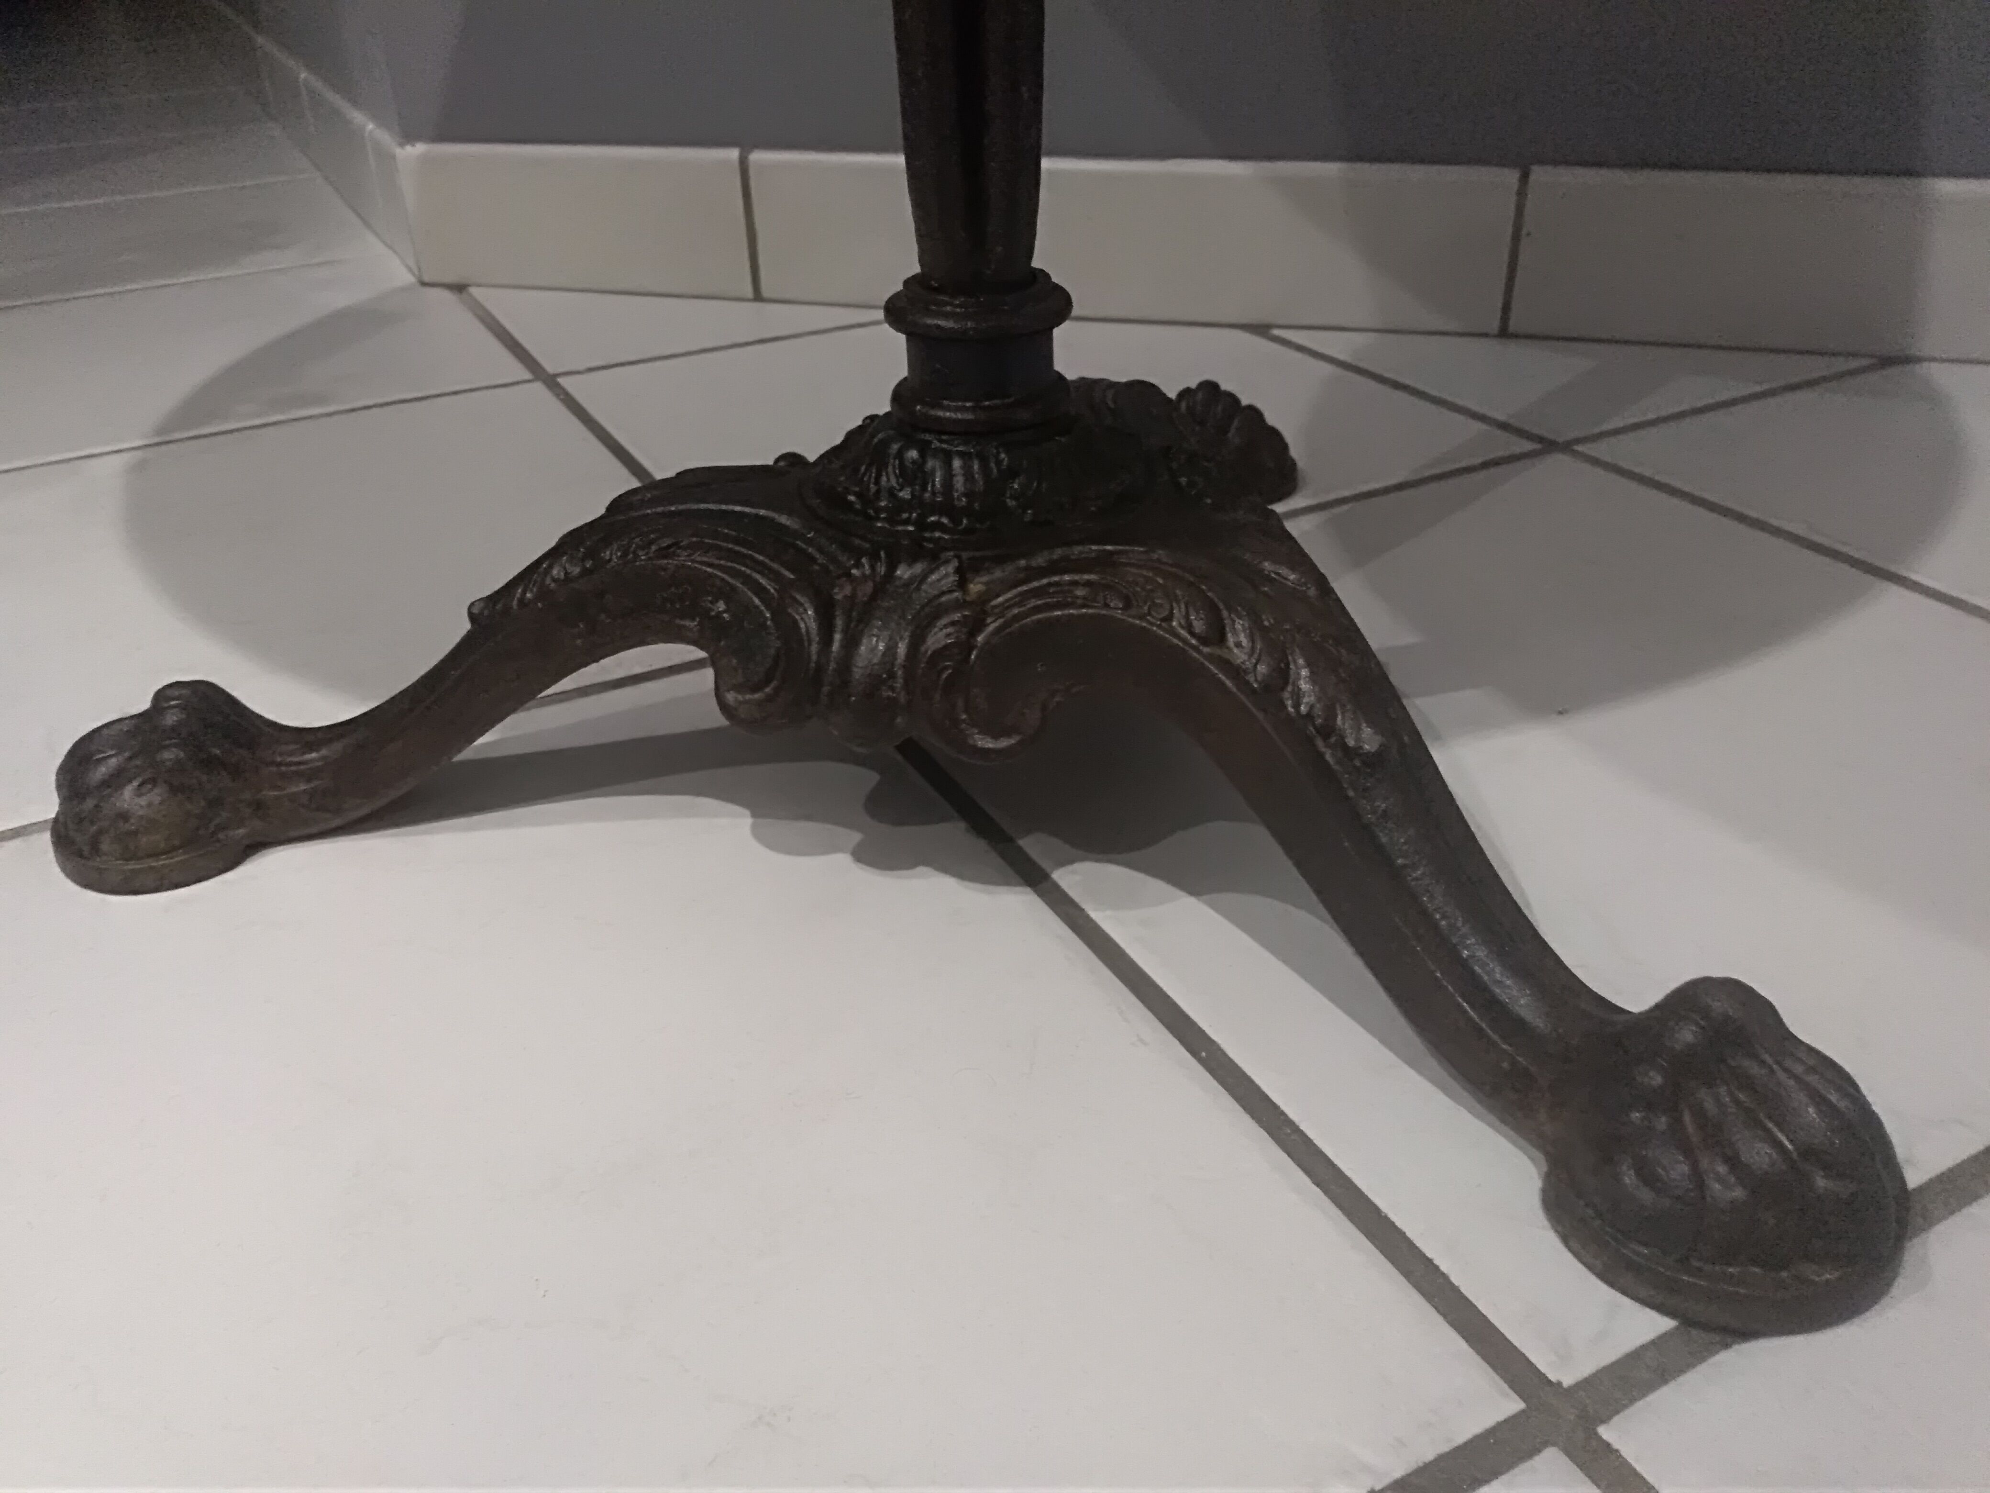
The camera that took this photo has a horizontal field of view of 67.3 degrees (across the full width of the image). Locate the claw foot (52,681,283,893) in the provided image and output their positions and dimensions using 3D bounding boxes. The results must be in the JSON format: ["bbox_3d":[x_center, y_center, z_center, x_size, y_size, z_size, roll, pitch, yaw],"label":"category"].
[{"bbox_3d":[-0.226,0.003,0.401,0.068,0.047,0.064,-6,31,-7],"label":"claw foot"}]

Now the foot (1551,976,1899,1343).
[{"bbox_3d":[0.137,0.066,0.278,0.064,0.047,0.068,-24,37,-32],"label":"foot"}]

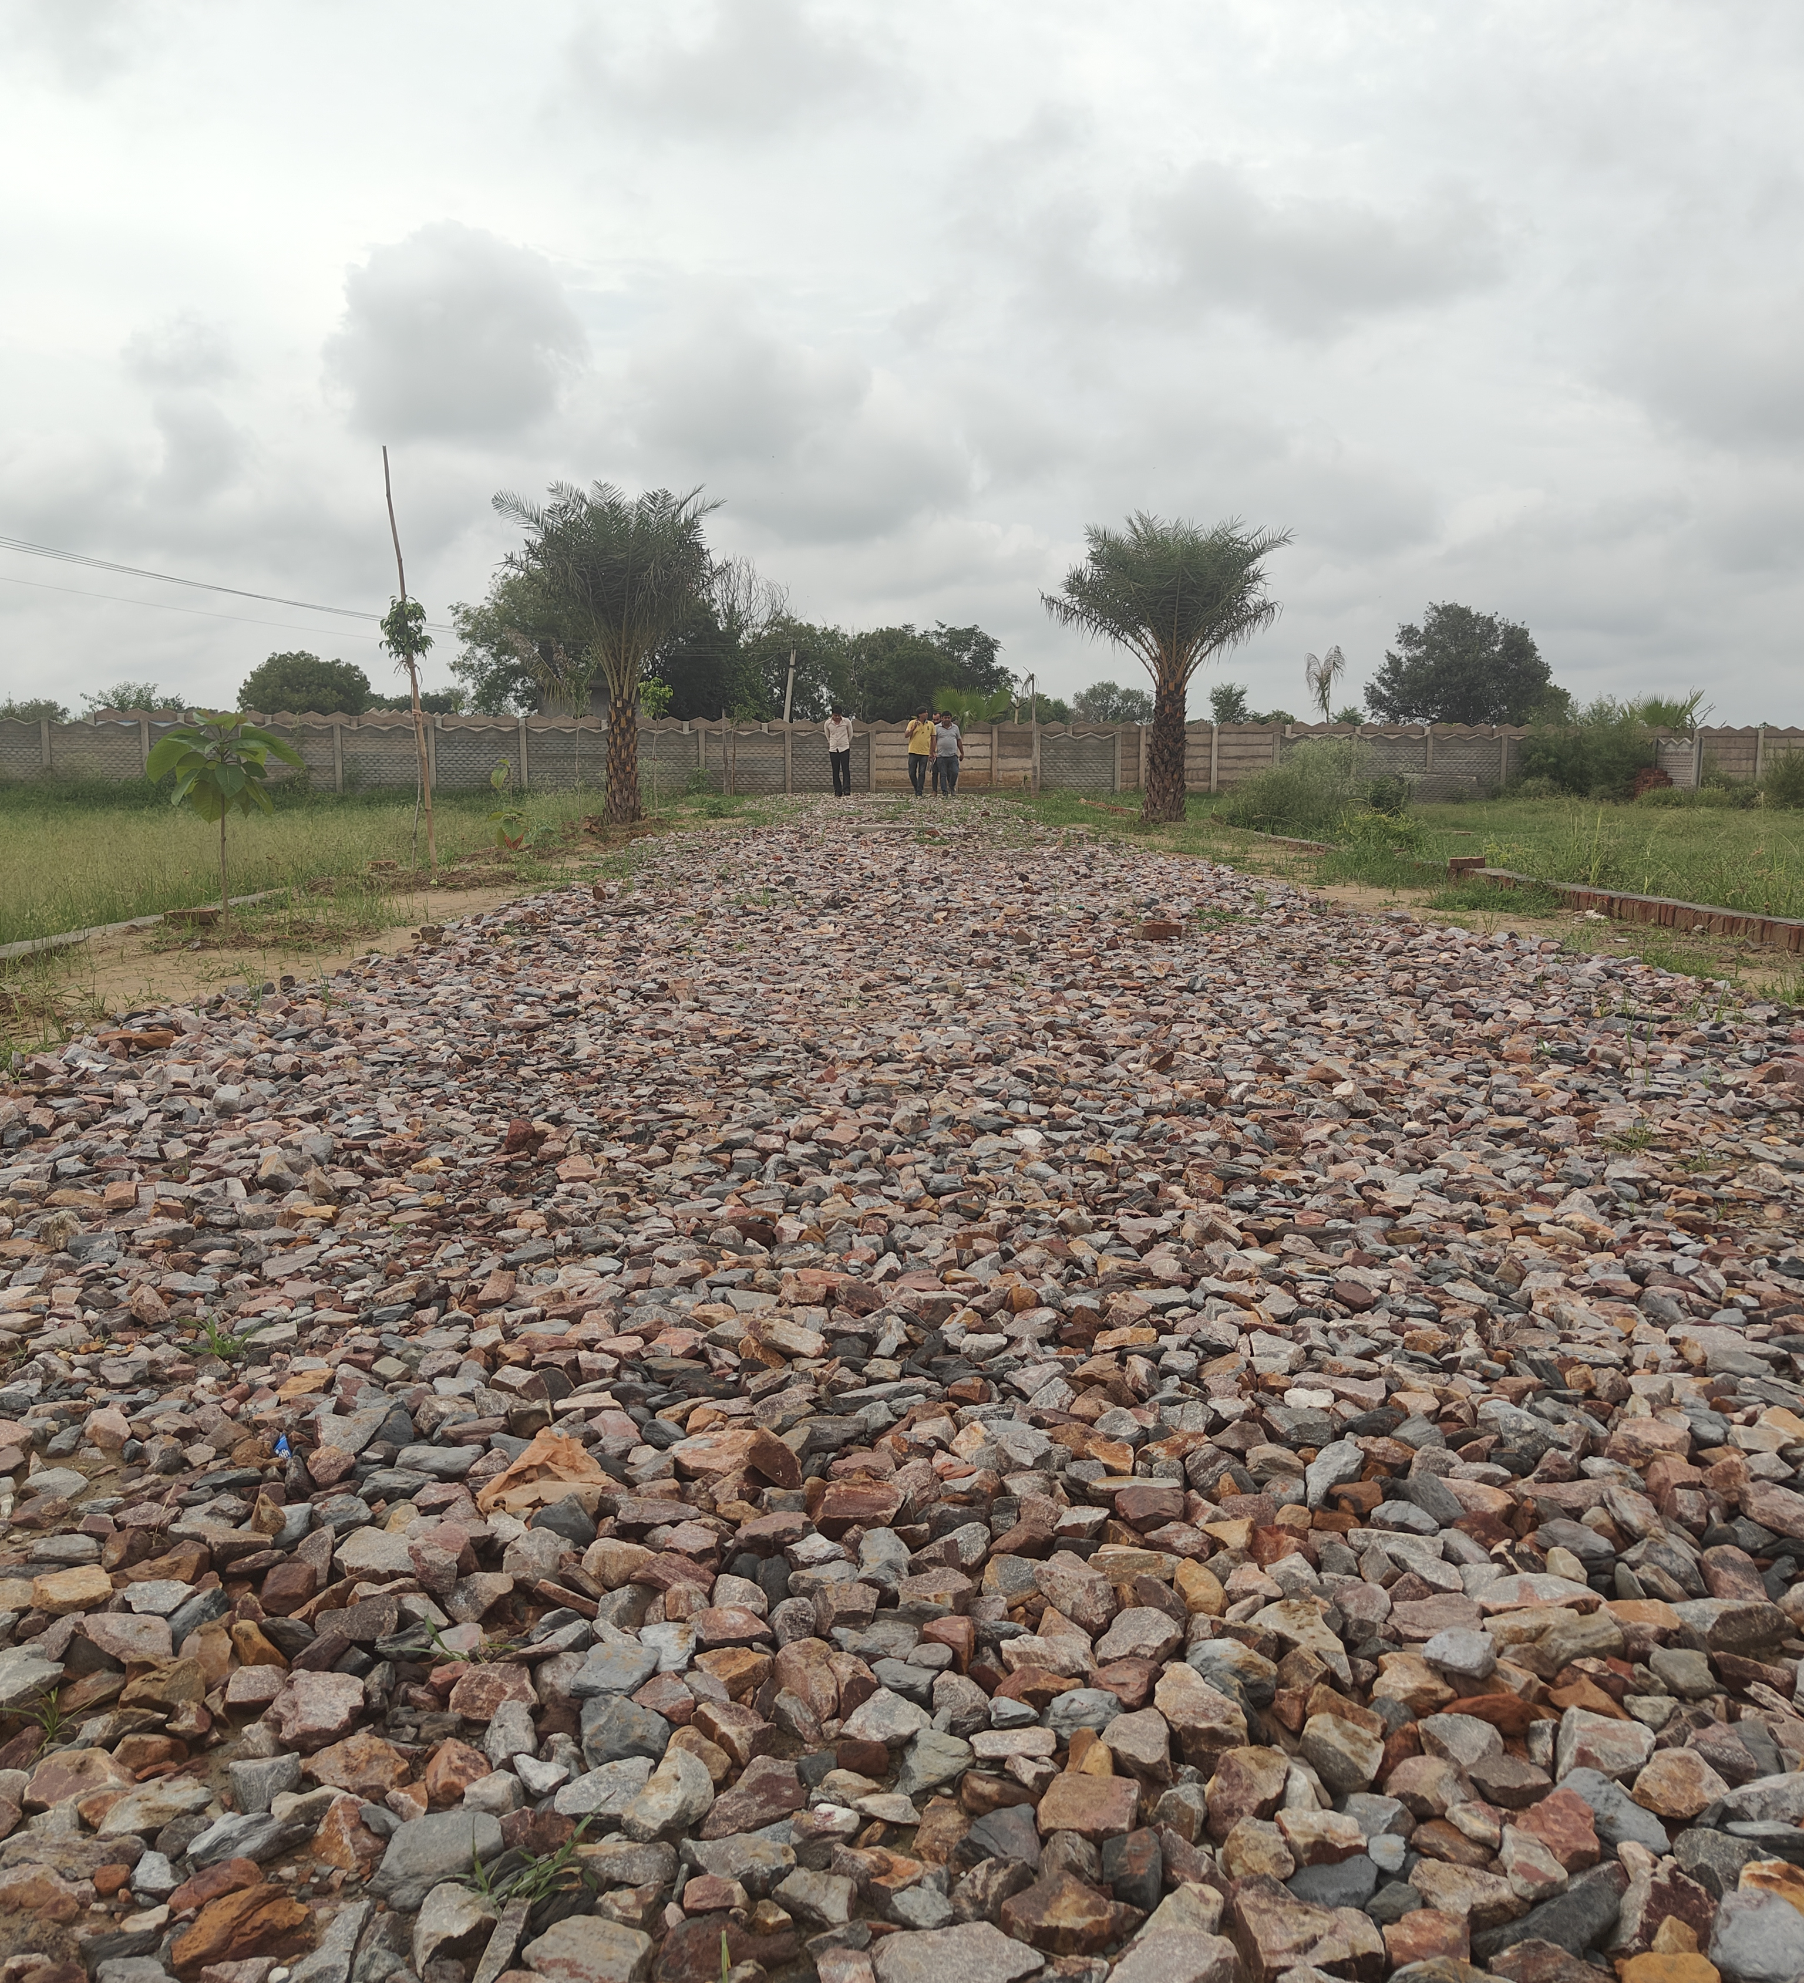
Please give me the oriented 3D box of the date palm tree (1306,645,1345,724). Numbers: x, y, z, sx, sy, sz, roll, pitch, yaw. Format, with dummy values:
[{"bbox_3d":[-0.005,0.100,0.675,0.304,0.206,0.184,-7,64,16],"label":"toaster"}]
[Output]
[{"bbox_3d":[12.466,-8.171,49.342,1.163,4.094,1.163,0,8,0],"label":"date palm tree"}]

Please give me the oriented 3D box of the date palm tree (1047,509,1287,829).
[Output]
[{"bbox_3d":[3.142,-3.855,19.957,2.919,3.669,2.919,0,8,0],"label":"date palm tree"}]

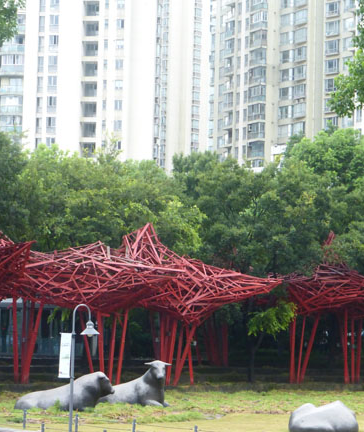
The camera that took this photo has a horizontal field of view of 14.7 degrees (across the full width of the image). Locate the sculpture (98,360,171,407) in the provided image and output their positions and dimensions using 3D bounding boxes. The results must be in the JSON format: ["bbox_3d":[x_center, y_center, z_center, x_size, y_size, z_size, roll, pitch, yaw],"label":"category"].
[{"bbox_3d":[-1.641,5.204,44.200,2.500,1.420,1.100,-2,-5,40],"label":"sculpture"}]

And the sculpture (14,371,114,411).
[{"bbox_3d":[-3.464,5.142,41.700,2.700,1.160,1.150,0,-5,20],"label":"sculpture"}]

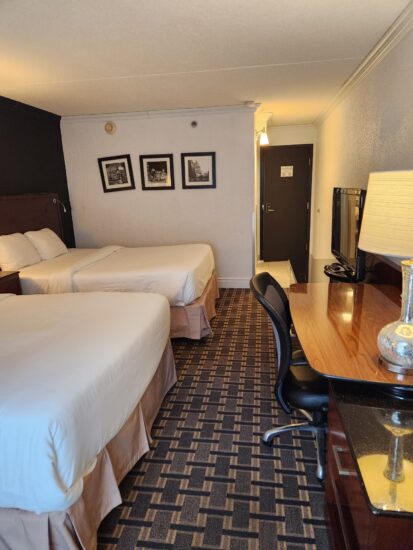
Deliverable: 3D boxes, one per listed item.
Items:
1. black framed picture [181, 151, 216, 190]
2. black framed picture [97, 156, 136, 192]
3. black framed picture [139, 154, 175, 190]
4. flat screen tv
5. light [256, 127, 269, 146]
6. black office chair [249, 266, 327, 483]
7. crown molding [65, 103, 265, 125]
[{"bbox_3d":[-0.097,-1.393,4.907,0.463,0.463,0.028,0,14,9],"label":"black framed picture"},{"bbox_3d":[-1.236,-1.400,5.083,0.463,0.463,0.028,-5,13,10],"label":"black framed picture"},{"bbox_3d":[-0.663,-1.394,4.995,0.463,0.463,0.028,-1,14,9],"label":"black framed picture"},{"bbox_3d":[1.097,-0.360,2.792,0.095,0.590,0.930,0,14,9],"label":"flat screen tv"},{"bbox_3d":[0.764,-1.895,4.988,0.180,0.240,0.120,0,14,9],"label":"light"},{"bbox_3d":[0.603,0.474,1.954,0.680,0.970,0.580,2,14,15],"label":"black office chair"},{"bbox_3d":[-0.648,-2.102,4.793,2.700,0.085,0.080,0,14,9],"label":"crown molding"}]

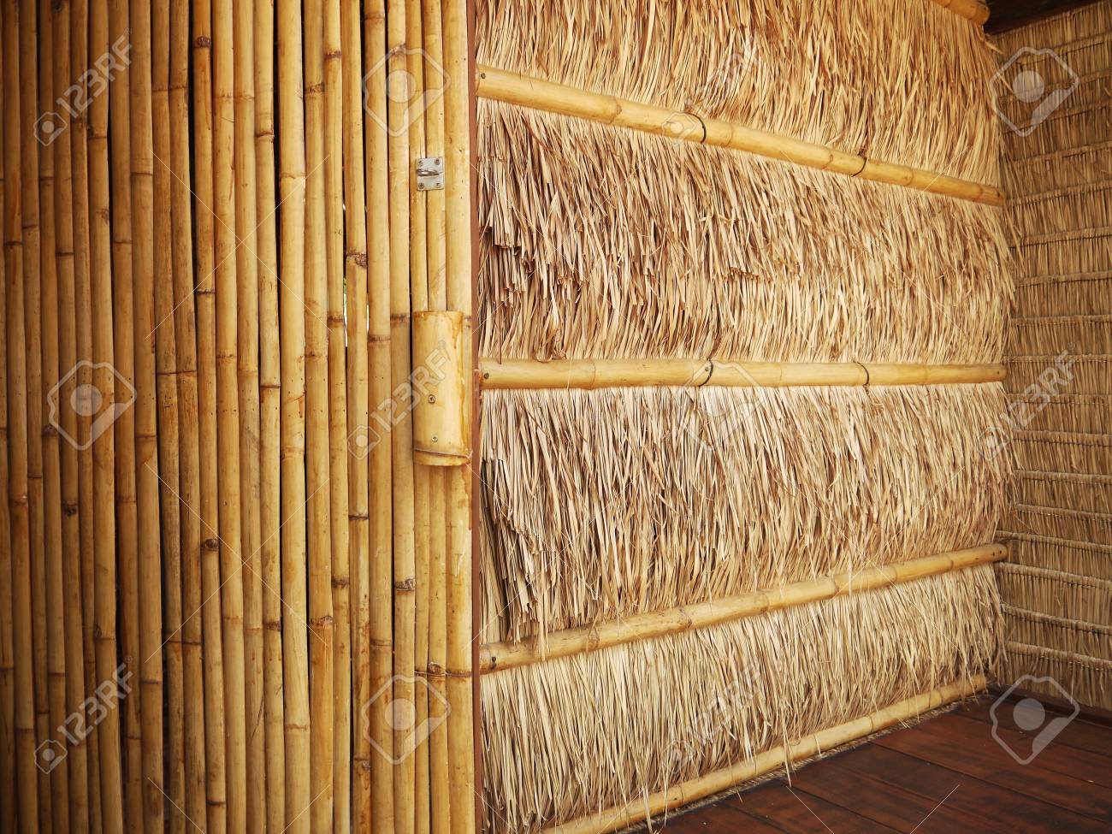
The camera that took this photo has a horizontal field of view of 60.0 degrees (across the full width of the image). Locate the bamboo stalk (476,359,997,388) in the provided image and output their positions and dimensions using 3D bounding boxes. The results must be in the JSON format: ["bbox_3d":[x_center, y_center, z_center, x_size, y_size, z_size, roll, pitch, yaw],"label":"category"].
[{"bbox_3d":[0.616,-0.108,2.382,1.894,0.057,0.057,-2,3,-36],"label":"bamboo stalk"}]

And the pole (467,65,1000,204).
[{"bbox_3d":[0.605,-0.645,2.357,1.880,0.059,0.059,-2,2,-37],"label":"pole"}]

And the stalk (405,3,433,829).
[{"bbox_3d":[-0.252,-0.041,1.778,0.034,1.810,0.034,0,2,12],"label":"stalk"}]

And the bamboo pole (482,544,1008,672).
[{"bbox_3d":[0.626,0.440,2.407,1.920,0.056,0.056,-1,2,-37],"label":"bamboo pole"}]

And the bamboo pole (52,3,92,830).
[{"bbox_3d":[-0.973,-0.041,1.931,0.037,1.810,0.037,0,2,12],"label":"bamboo pole"}]

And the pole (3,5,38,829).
[{"bbox_3d":[-1.088,-0.041,1.956,0.036,1.810,0.036,1,2,12],"label":"pole"}]

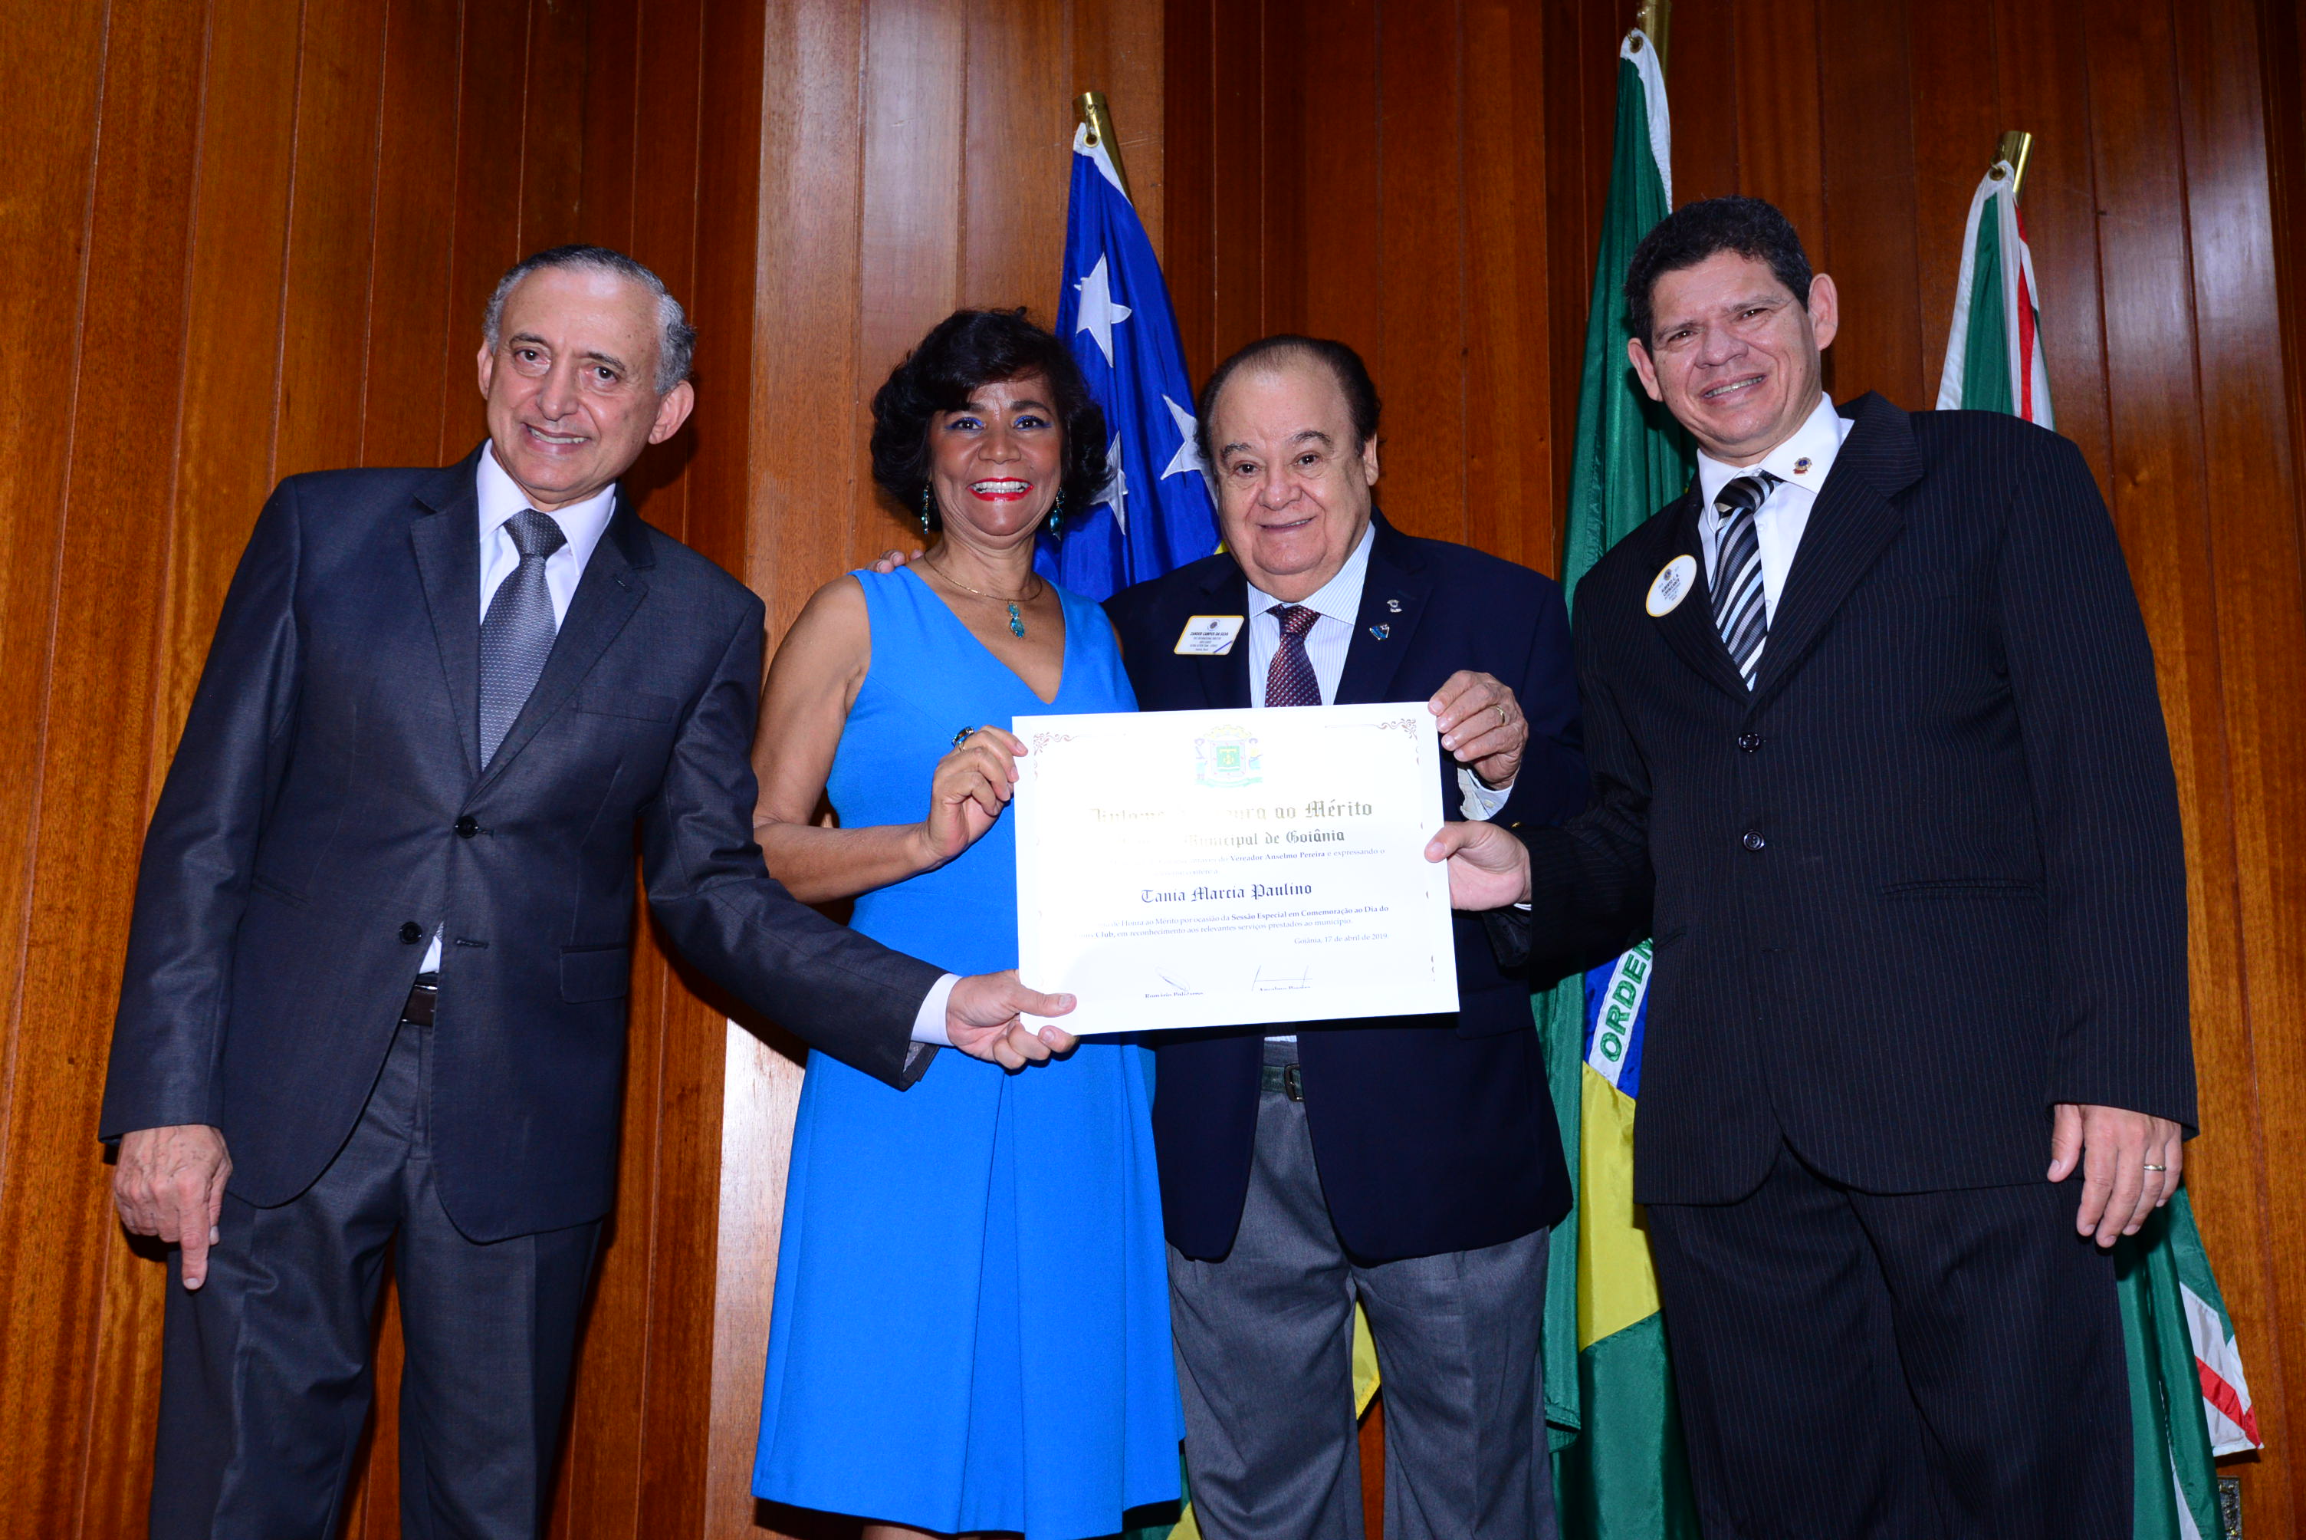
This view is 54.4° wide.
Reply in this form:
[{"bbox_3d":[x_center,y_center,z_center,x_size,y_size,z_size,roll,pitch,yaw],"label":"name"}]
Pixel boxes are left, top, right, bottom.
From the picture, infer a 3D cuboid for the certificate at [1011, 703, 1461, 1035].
[{"bbox_3d":[0.074,0.086,2.045,0.398,0.288,0.005,-2,-8,-6],"label":"certificate"}]

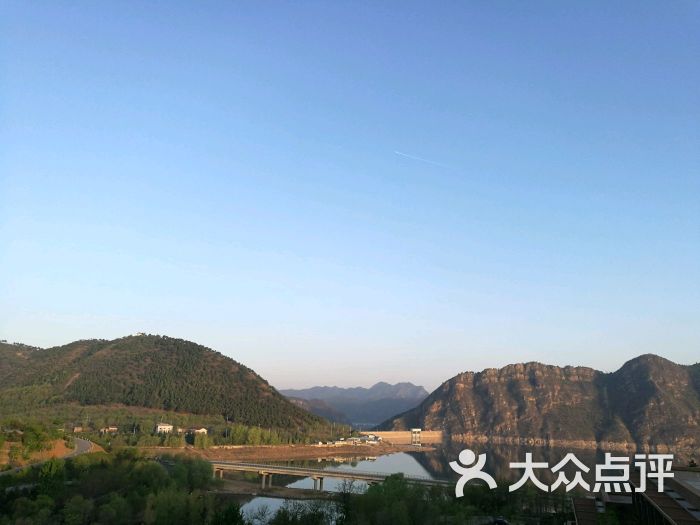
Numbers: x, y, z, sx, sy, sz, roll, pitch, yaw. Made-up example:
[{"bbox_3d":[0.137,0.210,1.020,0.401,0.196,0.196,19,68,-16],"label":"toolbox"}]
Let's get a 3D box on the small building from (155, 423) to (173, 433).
[{"bbox_3d":[-124.346,111.610,366.000,10.500,7.200,8.000,9,-17,-24],"label":"small building"}]

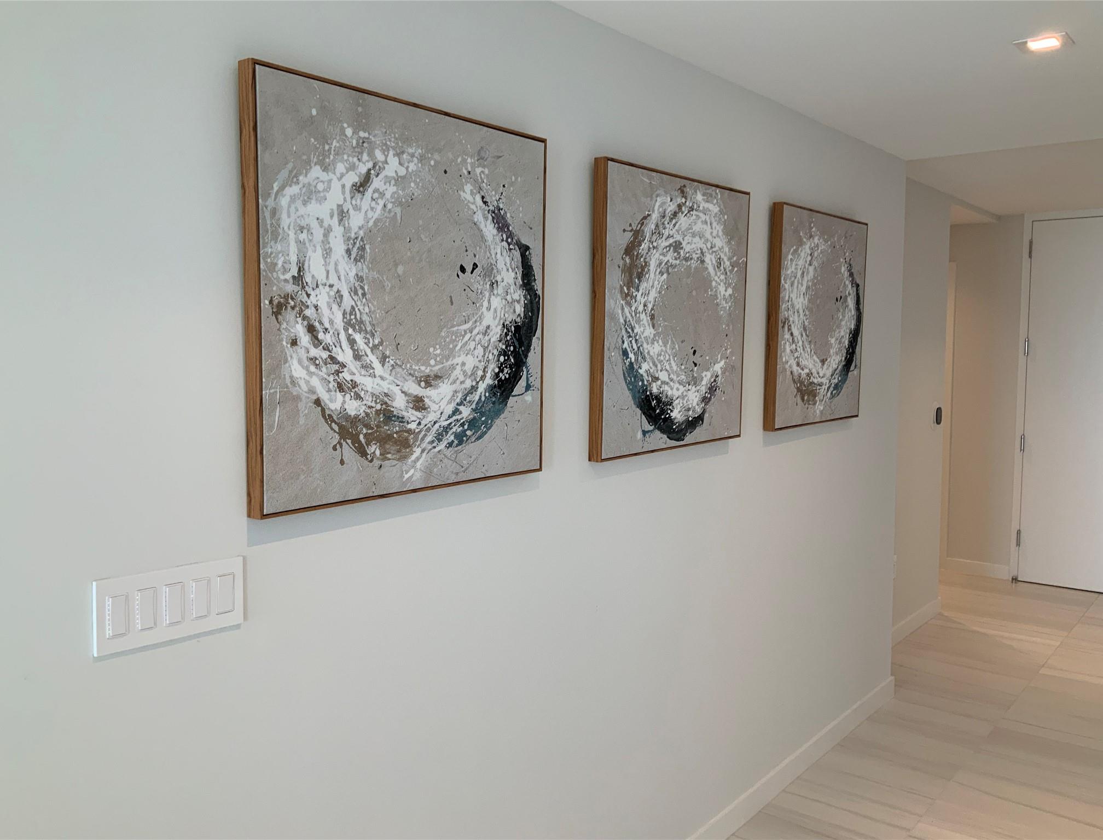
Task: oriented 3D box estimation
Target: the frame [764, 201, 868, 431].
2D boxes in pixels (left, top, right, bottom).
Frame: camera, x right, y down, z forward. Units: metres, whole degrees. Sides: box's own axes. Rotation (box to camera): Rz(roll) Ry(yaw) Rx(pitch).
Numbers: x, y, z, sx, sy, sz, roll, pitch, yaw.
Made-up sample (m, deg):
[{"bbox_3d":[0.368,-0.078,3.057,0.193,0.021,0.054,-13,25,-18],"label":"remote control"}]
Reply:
[{"bbox_3d":[0.981,-0.365,3.431,0.040,0.760,0.760,5,7,38],"label":"frame"}]

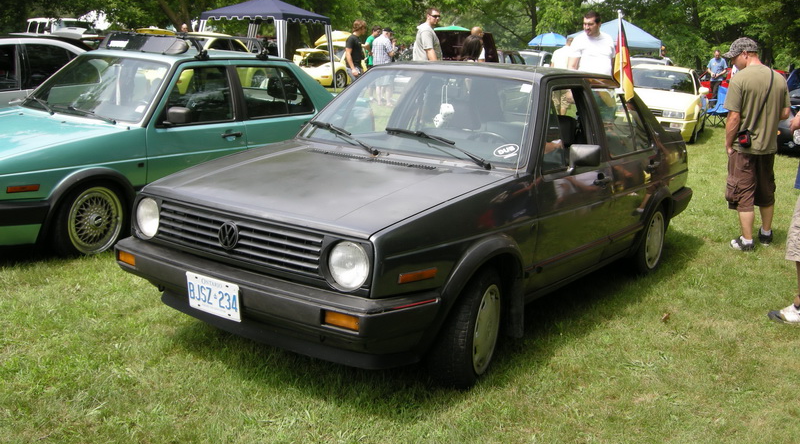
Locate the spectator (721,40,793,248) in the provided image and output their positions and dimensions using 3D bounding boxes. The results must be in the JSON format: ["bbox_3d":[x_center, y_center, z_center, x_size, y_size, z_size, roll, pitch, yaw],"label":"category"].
[{"bbox_3d":[2.815,-0.642,6.611,0.530,1.700,0.380,-2,13,-18],"label":"spectator"}]

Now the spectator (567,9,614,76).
[{"bbox_3d":[1.700,-0.992,7.700,0.580,1.820,0.360,7,13,20],"label":"spectator"}]

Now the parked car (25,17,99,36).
[{"bbox_3d":[-11.691,-6.039,28.650,1.820,1.760,4.500,-7,15,-36],"label":"parked car"}]

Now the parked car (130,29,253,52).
[{"bbox_3d":[-4.495,-3.544,18.949,1.740,1.530,4.100,7,12,20],"label":"parked car"}]

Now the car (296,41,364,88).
[{"bbox_3d":[-2.012,-4.816,25.333,1.780,1.360,4.300,7,12,24],"label":"car"}]

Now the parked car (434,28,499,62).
[{"bbox_3d":[1.449,-2.964,17.354,1.680,1.560,4.000,4,12,10],"label":"parked car"}]

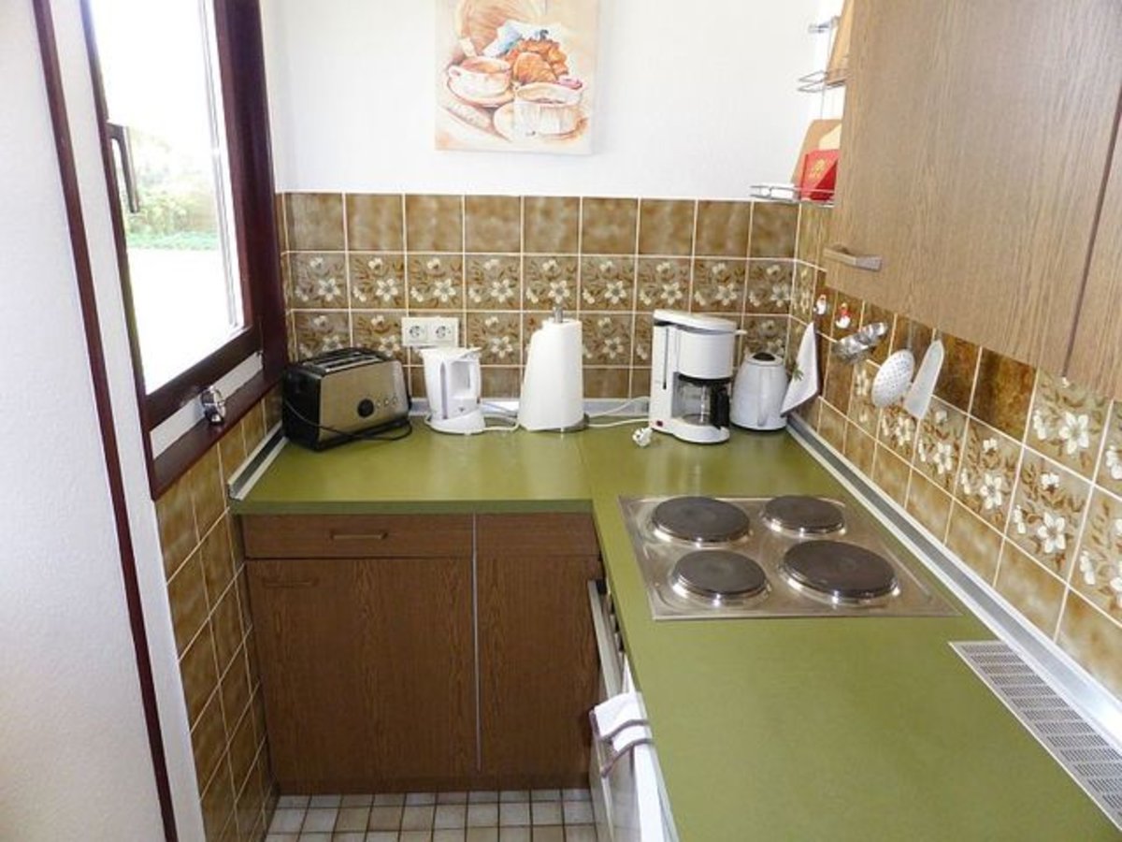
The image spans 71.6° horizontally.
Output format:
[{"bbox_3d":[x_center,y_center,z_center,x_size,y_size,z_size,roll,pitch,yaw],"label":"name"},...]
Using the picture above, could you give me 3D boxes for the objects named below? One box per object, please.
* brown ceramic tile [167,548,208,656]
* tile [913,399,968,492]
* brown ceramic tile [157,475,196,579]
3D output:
[{"bbox_3d":[-0.664,0.320,1.383,0.010,0.150,0.143,0,18,-4],"label":"brown ceramic tile"},{"bbox_3d":[0.675,0.038,1.377,0.010,0.149,0.149,0,18,-3],"label":"tile"},{"bbox_3d":[-0.668,0.181,1.348,0.010,0.149,0.149,0,18,-4],"label":"brown ceramic tile"}]

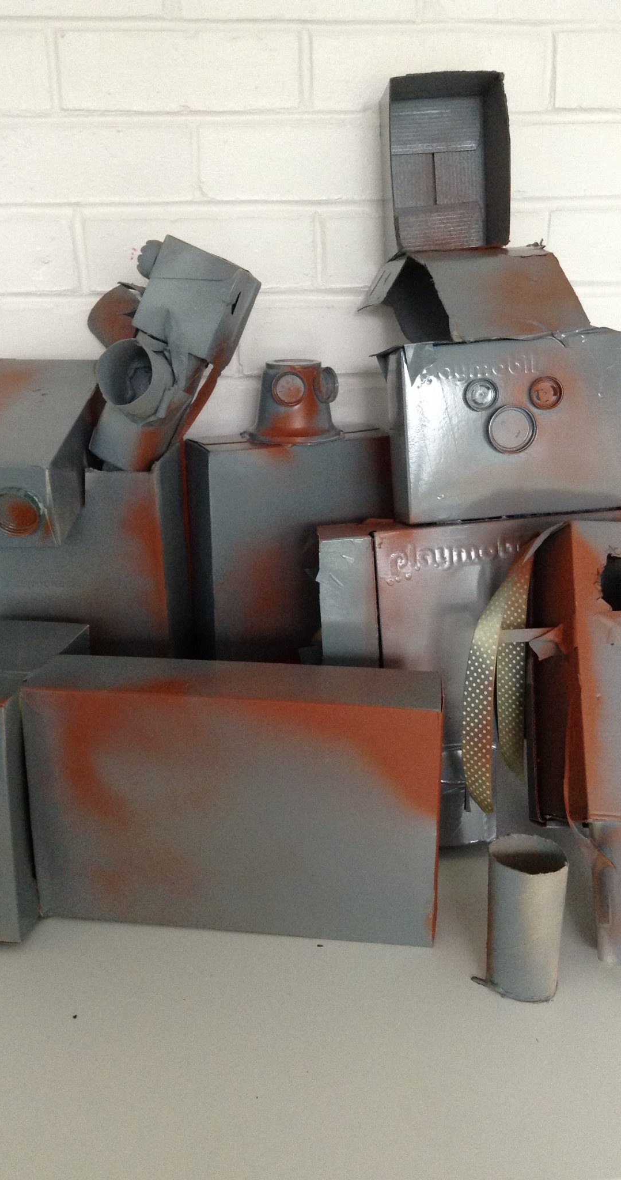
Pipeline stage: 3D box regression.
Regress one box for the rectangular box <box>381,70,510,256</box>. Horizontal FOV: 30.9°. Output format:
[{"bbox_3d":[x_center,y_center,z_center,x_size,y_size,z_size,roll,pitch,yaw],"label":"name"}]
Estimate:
[{"bbox_3d":[0.098,-0.316,0.842,0.080,0.114,0.089,-4,15,-1],"label":"rectangular box"}]

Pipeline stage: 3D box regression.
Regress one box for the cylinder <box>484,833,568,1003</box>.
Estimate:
[{"bbox_3d":[0.140,0.214,0.726,0.048,0.096,0.048,0,18,0],"label":"cylinder"}]

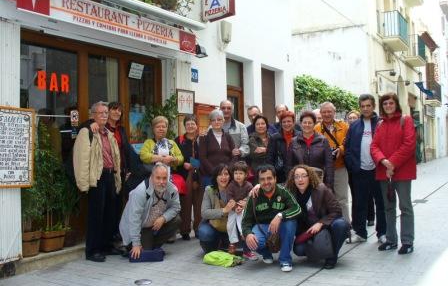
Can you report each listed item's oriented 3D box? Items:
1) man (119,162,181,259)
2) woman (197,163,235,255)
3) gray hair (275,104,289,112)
[{"bbox_3d":[-0.809,0.712,5.200,0.650,1.020,0.720,-1,0,-12],"label":"man"},{"bbox_3d":[-0.097,0.721,5.140,0.470,0.960,0.580,-1,0,-17],"label":"woman"},{"bbox_3d":[0.738,-0.430,6.120,0.180,0.130,0.200,-1,0,6],"label":"gray hair"}]

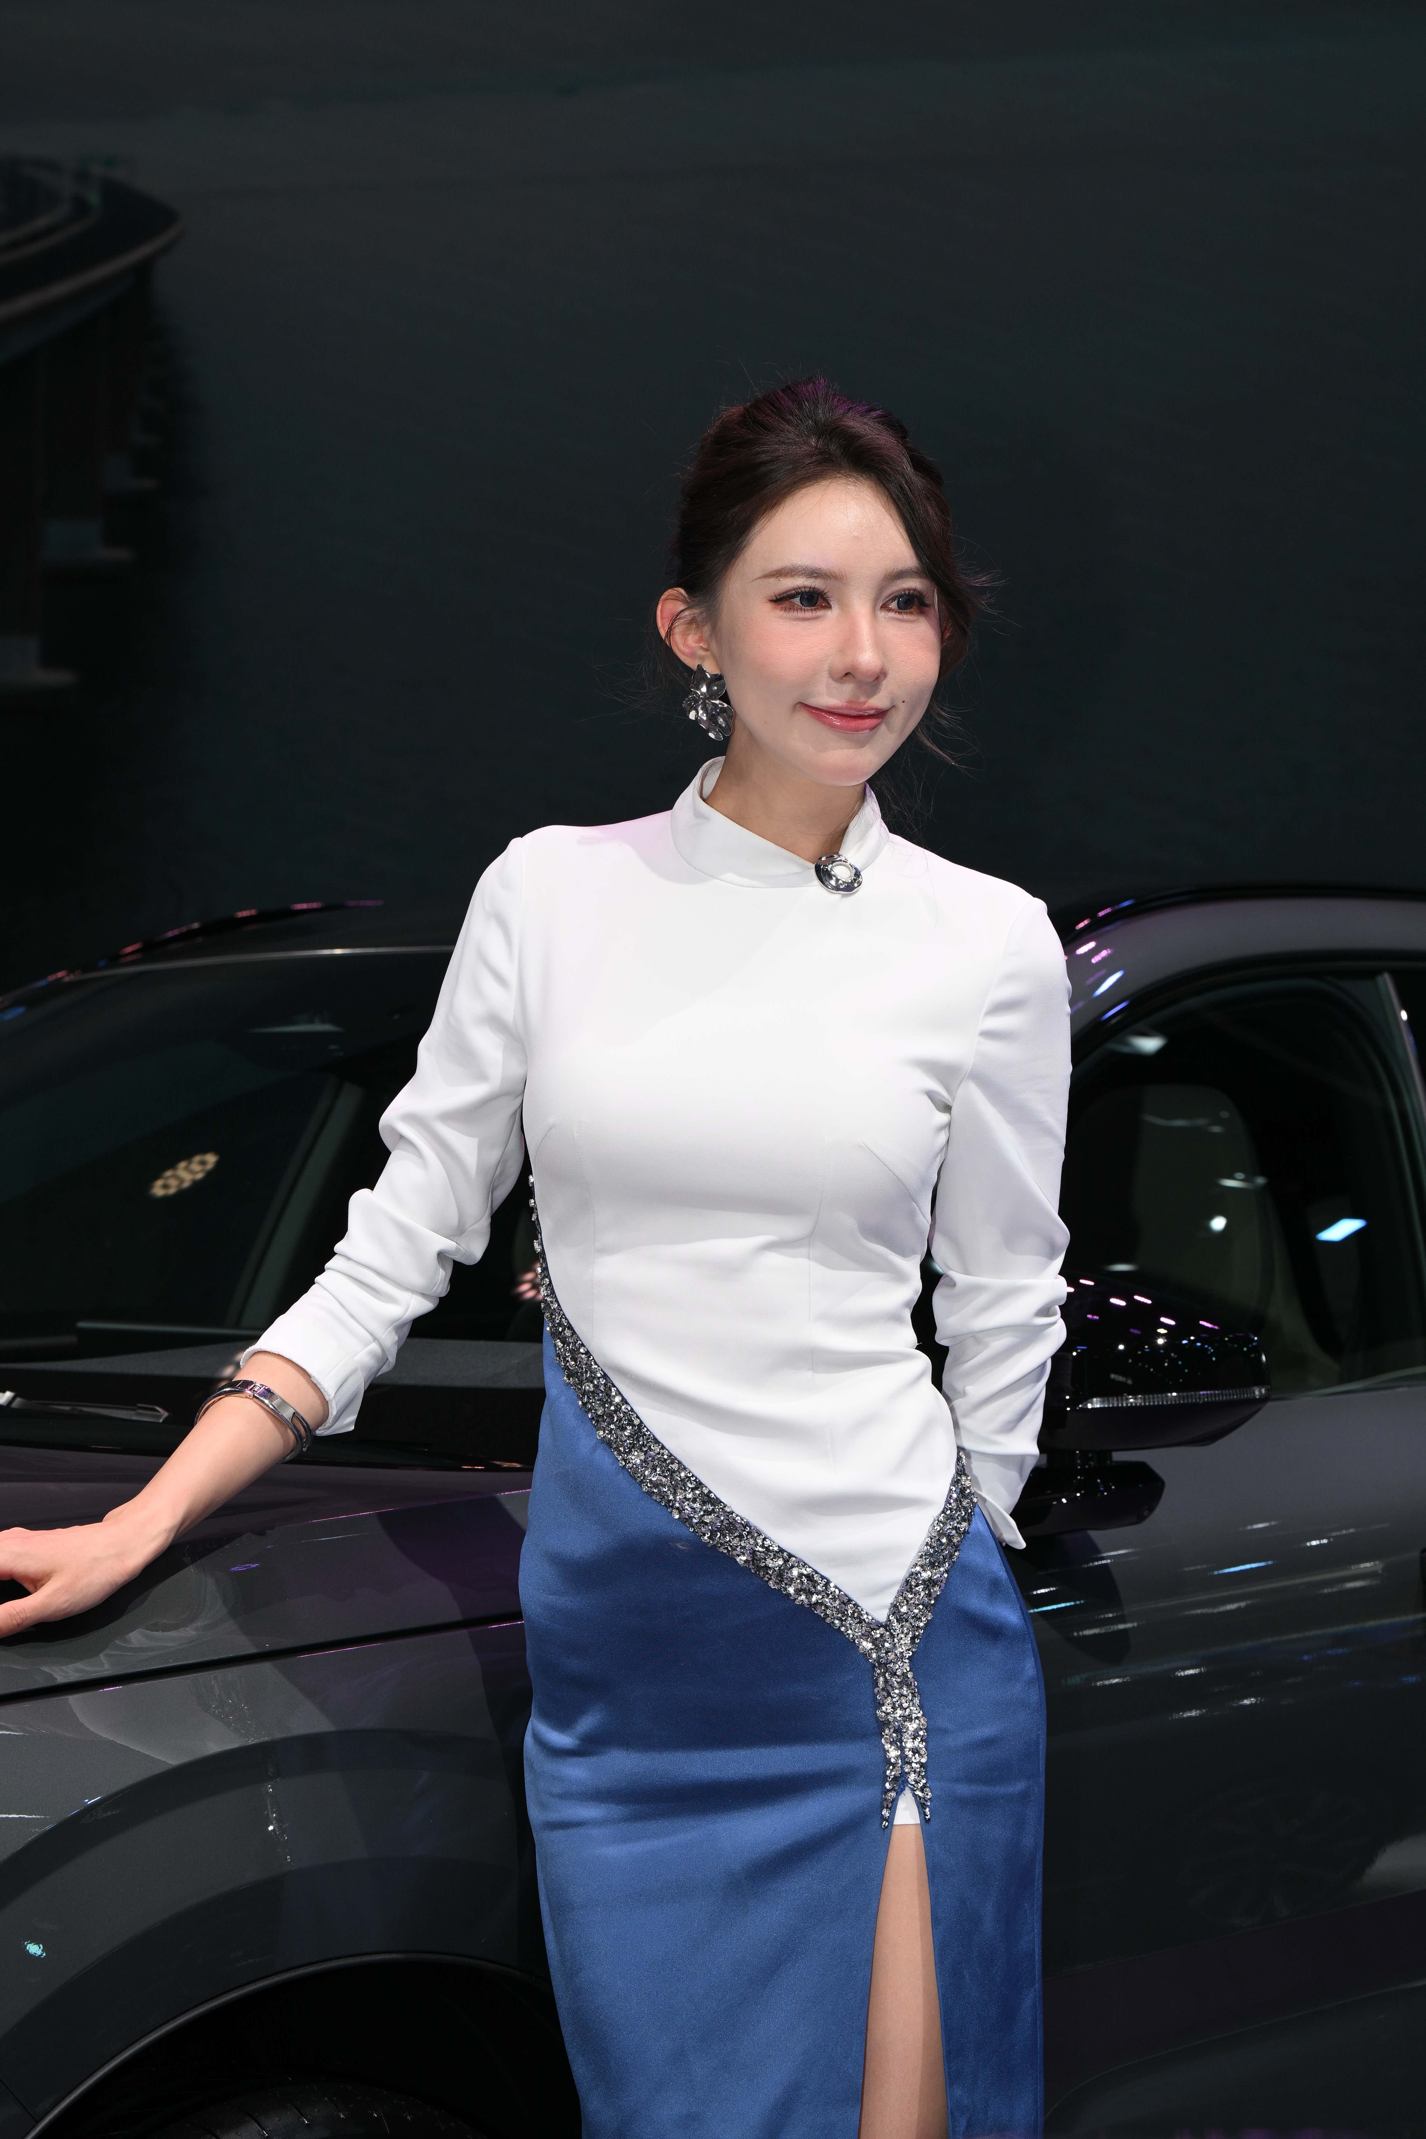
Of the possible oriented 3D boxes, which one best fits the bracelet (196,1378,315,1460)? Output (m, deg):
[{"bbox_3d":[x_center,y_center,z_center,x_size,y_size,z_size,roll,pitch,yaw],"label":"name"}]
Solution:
[{"bbox_3d":[-0.275,0.209,3.030,0.066,0.018,0.058,16,-38,5],"label":"bracelet"}]

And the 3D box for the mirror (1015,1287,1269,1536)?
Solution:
[{"bbox_3d":[0.328,0.260,3.880,0.225,0.195,0.145,2,3,41],"label":"mirror"}]

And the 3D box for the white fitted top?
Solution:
[{"bbox_3d":[-0.030,0.073,3.100,0.475,0.515,0.290,0,2,-10],"label":"white fitted top"}]

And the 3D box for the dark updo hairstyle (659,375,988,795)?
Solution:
[{"bbox_3d":[0.066,-0.298,3.100,0.185,0.245,0.215,-1,3,-27],"label":"dark updo hairstyle"}]

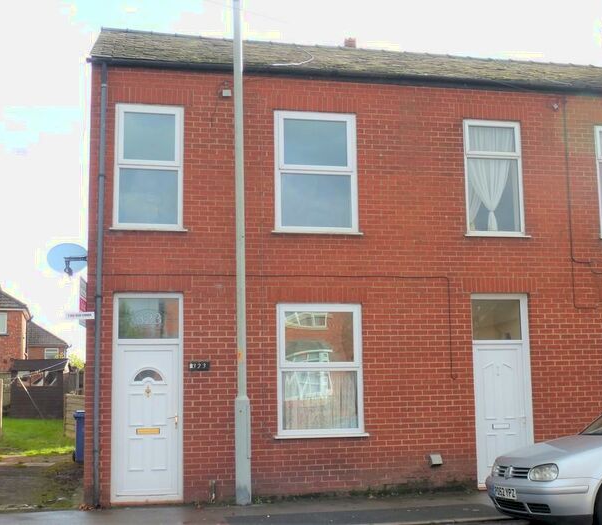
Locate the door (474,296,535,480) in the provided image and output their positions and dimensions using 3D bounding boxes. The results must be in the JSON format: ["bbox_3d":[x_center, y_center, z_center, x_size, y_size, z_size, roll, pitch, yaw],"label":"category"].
[{"bbox_3d":[2.878,1.801,11.794,0.900,2.680,0.100,1,-7,-11],"label":"door"}]

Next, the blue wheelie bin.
[{"bbox_3d":[-4.316,3.506,16.889,0.580,1.050,0.720,1,-7,-11],"label":"blue wheelie bin"}]

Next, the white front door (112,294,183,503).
[{"bbox_3d":[-1.990,1.741,10.770,0.905,2.660,0.100,1,-7,-11],"label":"white front door"}]

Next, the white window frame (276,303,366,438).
[{"bbox_3d":[0.268,1.465,11.212,1.221,1.787,0.120,1,-7,-11],"label":"white window frame"}]

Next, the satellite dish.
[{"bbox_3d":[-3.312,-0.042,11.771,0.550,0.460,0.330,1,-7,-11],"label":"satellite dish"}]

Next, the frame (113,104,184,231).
[{"bbox_3d":[-2.029,-1.274,11.089,0.929,1.710,0.120,1,-7,-11],"label":"frame"}]

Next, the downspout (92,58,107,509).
[{"bbox_3d":[-2.593,0.187,10.695,0.085,5.841,0.100,1,-7,-11],"label":"downspout"}]

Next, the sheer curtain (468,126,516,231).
[{"bbox_3d":[2.796,-1.229,12.188,0.840,1.620,0.100,1,-7,-11],"label":"sheer curtain"}]

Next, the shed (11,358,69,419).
[{"bbox_3d":[-9.062,4.399,28.979,1.850,2.060,1.550,0,-7,-6],"label":"shed"}]

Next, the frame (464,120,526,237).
[{"bbox_3d":[2.812,-1.225,12.057,0.913,1.716,0.120,1,-7,-11],"label":"frame"}]

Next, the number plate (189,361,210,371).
[{"bbox_3d":[-1.327,1.356,10.856,0.264,0.121,0.020,1,-7,-11],"label":"number plate"}]

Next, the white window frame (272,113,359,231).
[{"bbox_3d":[0.219,-1.253,11.534,1.210,1.716,0.120,1,-7,-11],"label":"white window frame"}]

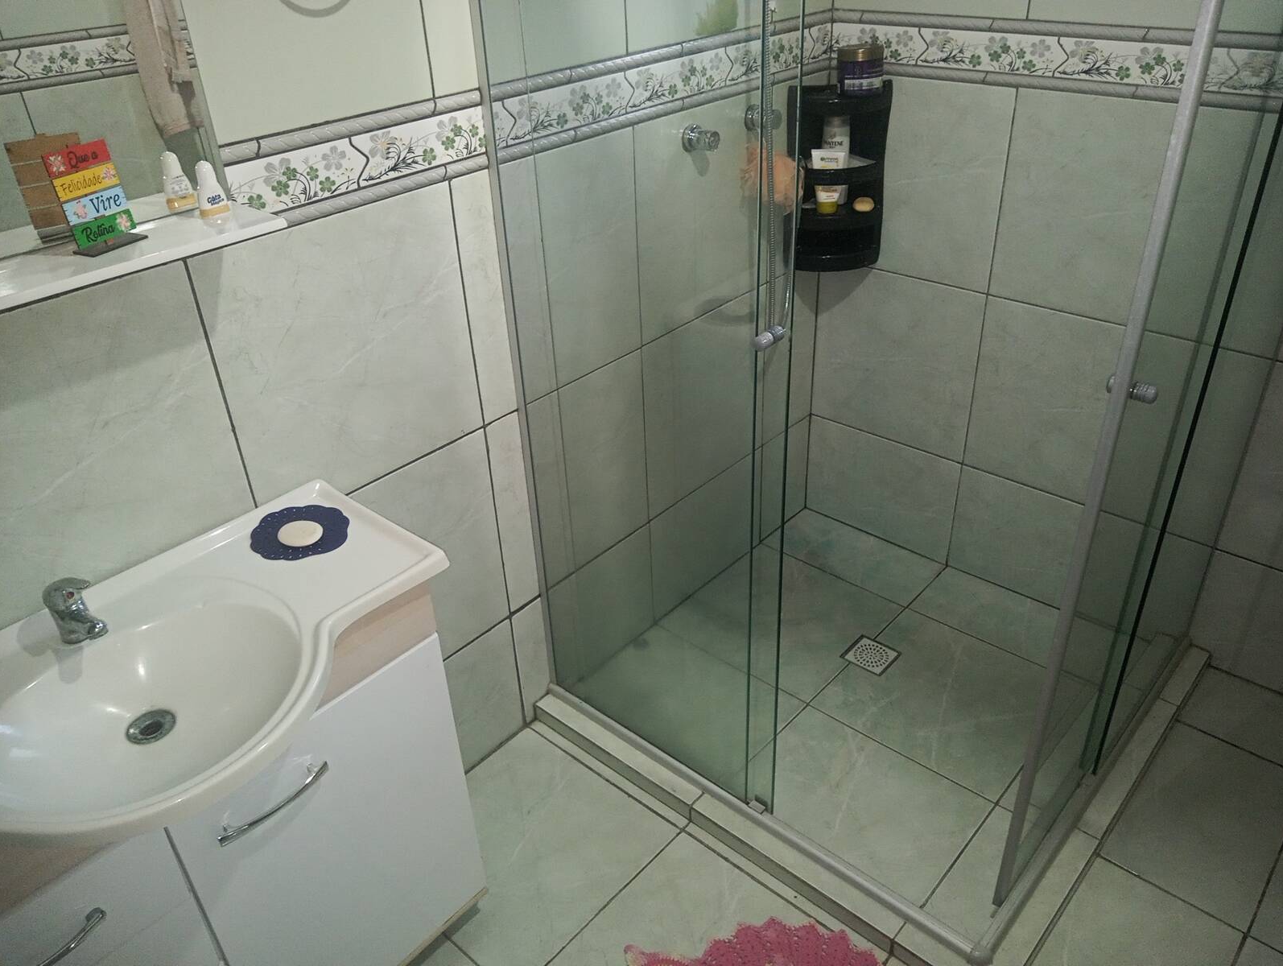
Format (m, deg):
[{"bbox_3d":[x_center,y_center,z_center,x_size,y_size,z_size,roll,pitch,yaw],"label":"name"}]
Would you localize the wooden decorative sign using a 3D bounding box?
[{"bbox_3d":[-0.638,-0.334,1.214,0.040,0.121,0.085,13,35,24],"label":"wooden decorative sign"}]

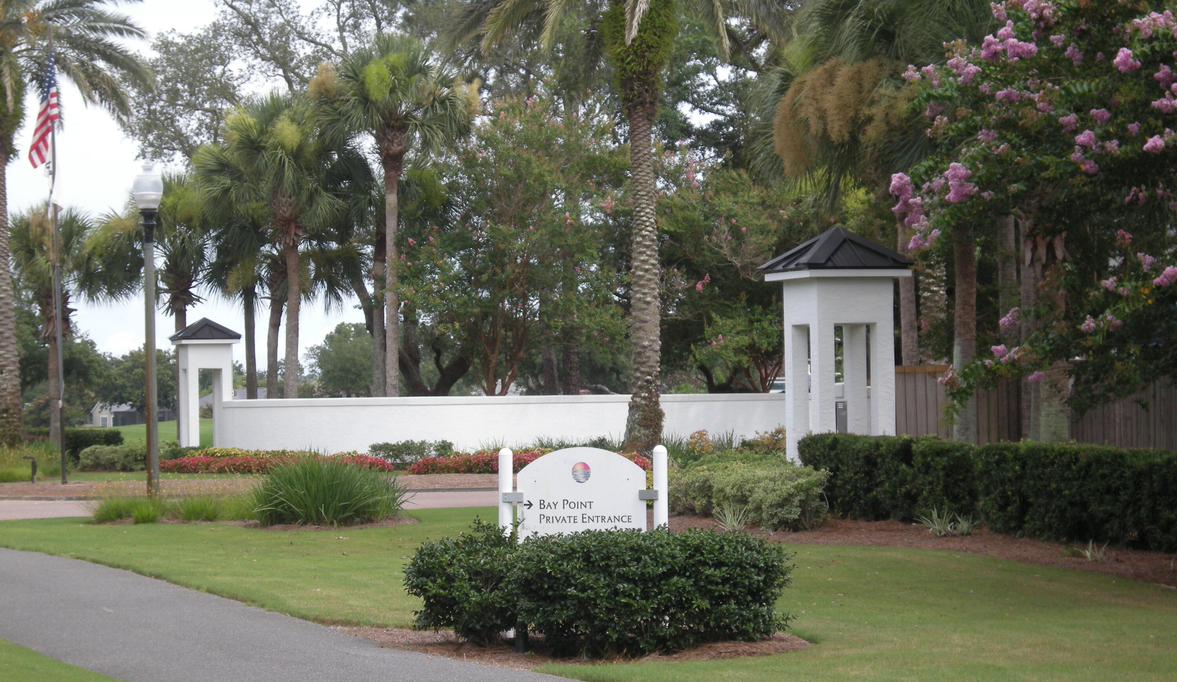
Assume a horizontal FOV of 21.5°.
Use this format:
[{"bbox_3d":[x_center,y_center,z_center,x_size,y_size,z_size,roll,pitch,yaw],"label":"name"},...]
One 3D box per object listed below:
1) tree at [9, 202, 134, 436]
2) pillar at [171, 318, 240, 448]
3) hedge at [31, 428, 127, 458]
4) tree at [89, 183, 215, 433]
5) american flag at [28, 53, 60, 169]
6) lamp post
[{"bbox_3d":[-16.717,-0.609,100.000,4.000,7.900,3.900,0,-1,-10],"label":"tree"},{"bbox_3d":[-11.360,1.271,92.000,1.880,3.950,1.880,0,-1,-17],"label":"pillar"},{"bbox_3d":[-12.216,2.474,74.000,2.300,0.780,1.300,-1,-1,0],"label":"hedge"},{"bbox_3d":[-12.987,-0.984,92.000,3.700,7.800,3.600,-1,-1,0],"label":"tree"},{"bbox_3d":[-10.213,-4.309,58.000,0.580,2.150,0.300,-1,-1,0],"label":"american flag"},{"bbox_3d":[-6.500,-0.130,46.000,0.440,5.050,0.440,-1,-1,-8],"label":"lamp post"}]

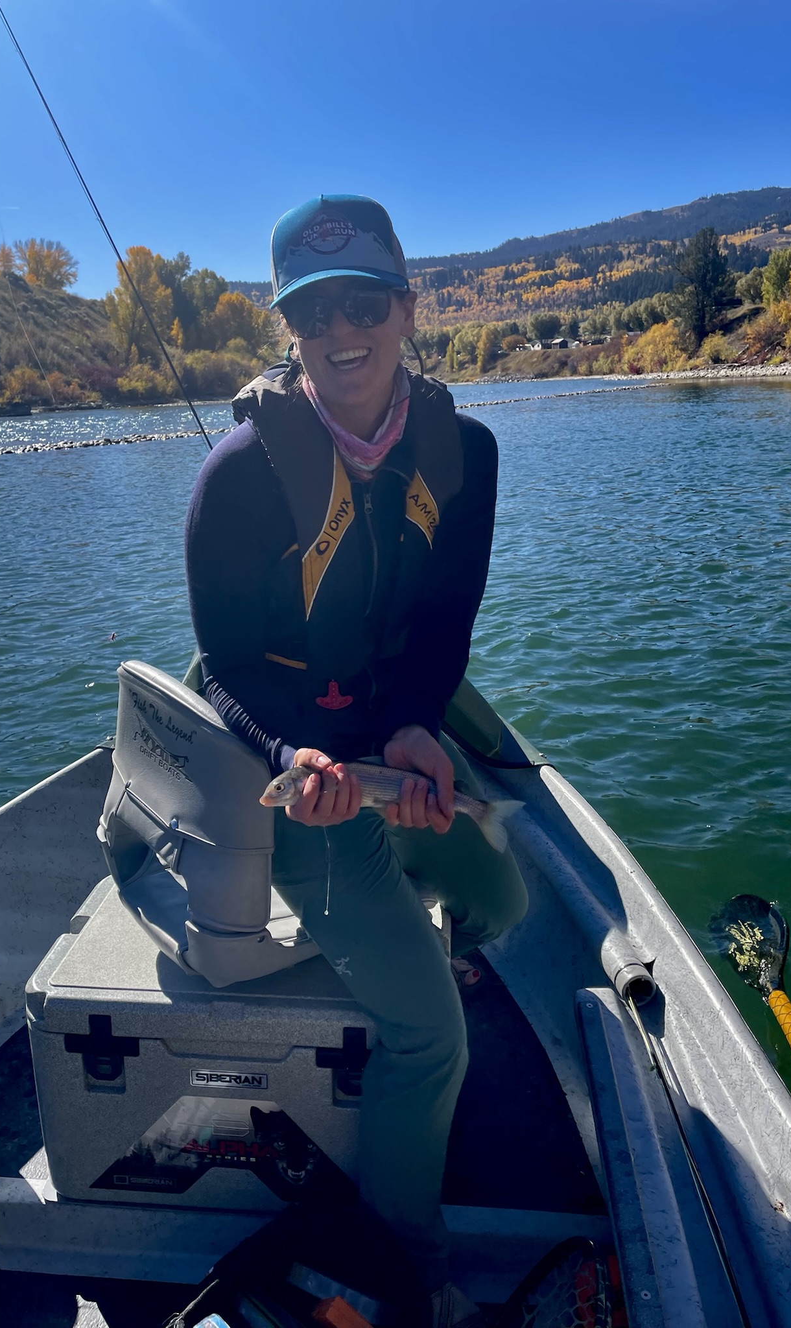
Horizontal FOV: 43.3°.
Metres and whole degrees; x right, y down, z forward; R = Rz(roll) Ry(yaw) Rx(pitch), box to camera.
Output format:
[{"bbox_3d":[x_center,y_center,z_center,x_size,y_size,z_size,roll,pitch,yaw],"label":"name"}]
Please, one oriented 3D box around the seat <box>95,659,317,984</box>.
[{"bbox_3d":[-0.194,0.198,1.637,0.440,0.370,0.450,-11,19,-33],"label":"seat"}]

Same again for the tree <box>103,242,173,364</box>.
[{"bbox_3d":[-20.577,-28.716,80.000,5.020,9.027,5.020,-5,16,-13],"label":"tree"}]

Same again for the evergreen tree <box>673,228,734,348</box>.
[{"bbox_3d":[30.818,-37.607,100.000,5.574,11.526,5.574,3,17,16],"label":"evergreen tree"}]

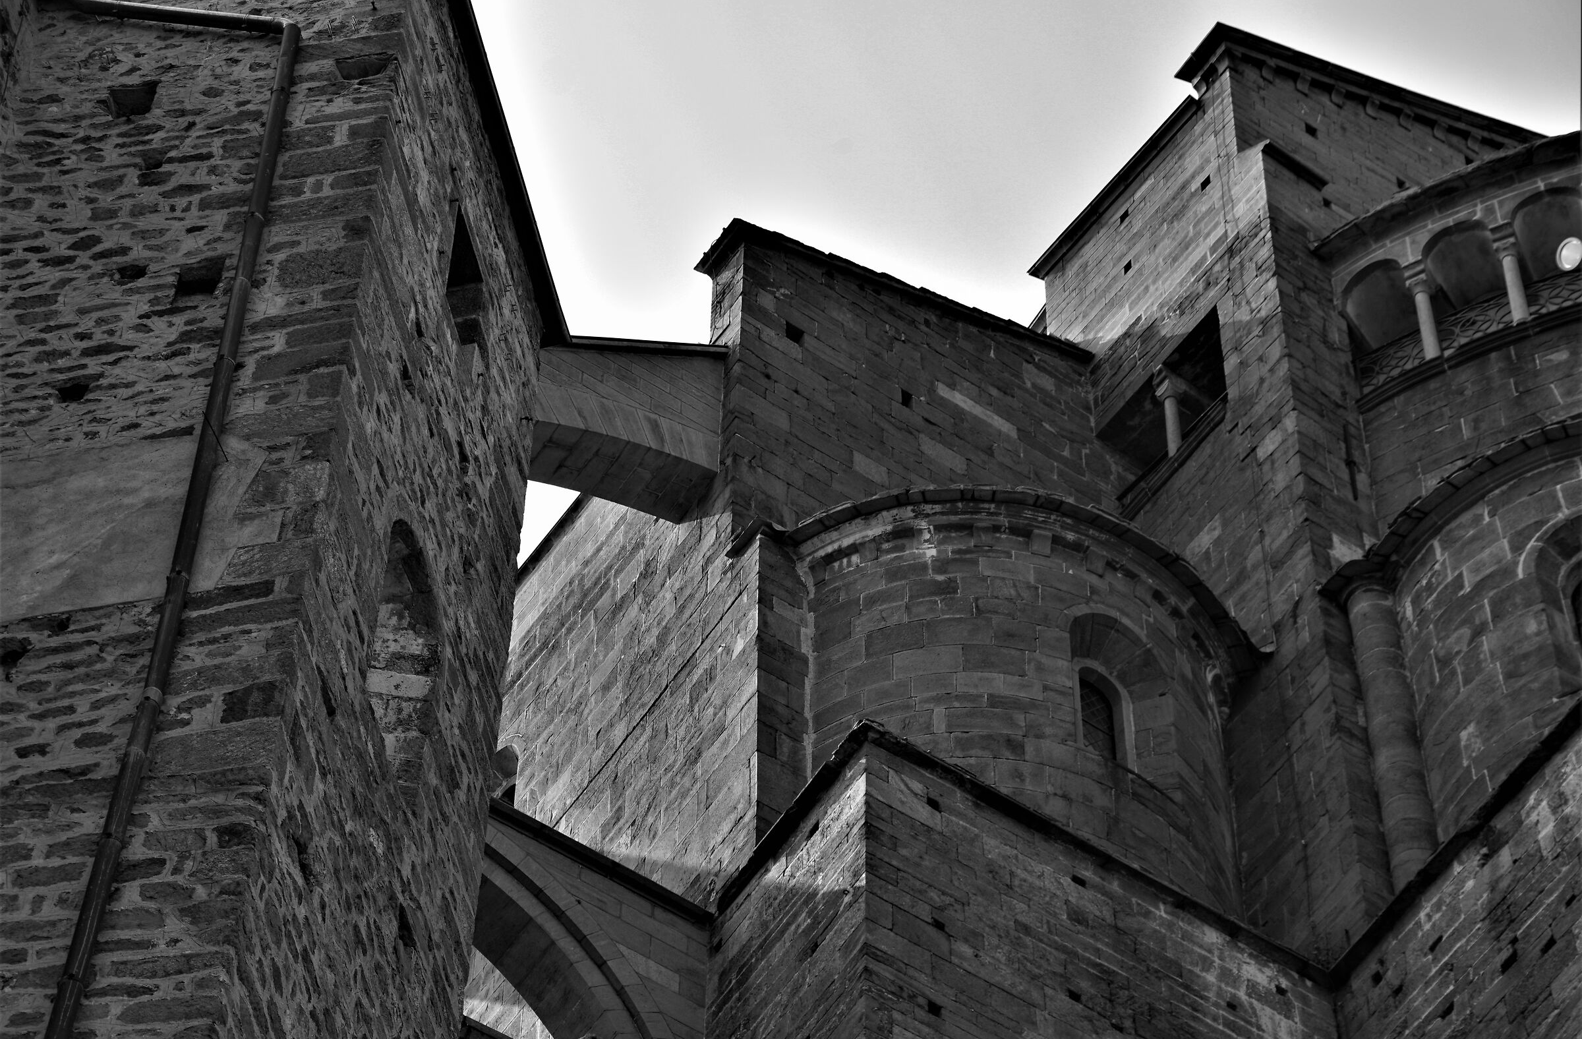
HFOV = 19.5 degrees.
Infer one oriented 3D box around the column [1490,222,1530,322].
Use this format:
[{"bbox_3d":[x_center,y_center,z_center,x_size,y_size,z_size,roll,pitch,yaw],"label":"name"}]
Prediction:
[{"bbox_3d":[7.111,-2.340,45.363,0.260,1.724,0.270,-18,-57,13],"label":"column"}]

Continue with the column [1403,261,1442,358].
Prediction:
[{"bbox_3d":[6.292,-1.985,45.623,0.260,1.726,0.270,-27,-60,19],"label":"column"}]

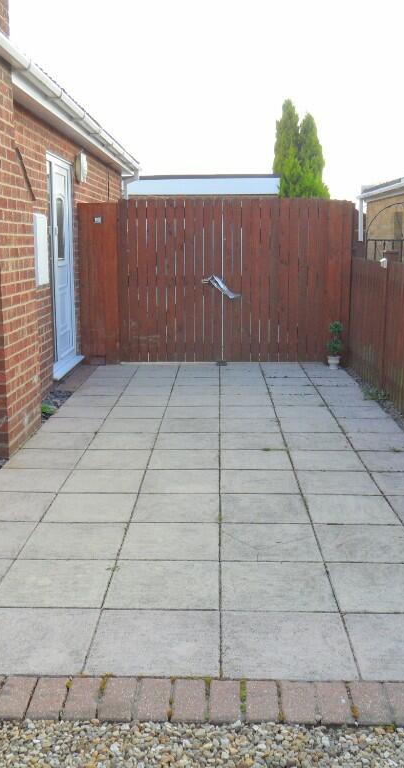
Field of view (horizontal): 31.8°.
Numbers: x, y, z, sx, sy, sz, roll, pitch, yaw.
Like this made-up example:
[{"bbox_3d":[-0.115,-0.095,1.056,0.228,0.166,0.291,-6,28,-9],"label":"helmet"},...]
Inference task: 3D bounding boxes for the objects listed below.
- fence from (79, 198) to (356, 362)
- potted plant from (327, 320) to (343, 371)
[{"bbox_3d":[0.161,-1.171,8.191,3.177,1.873,0.103,0,12,1],"label":"fence"},{"bbox_3d":[1.484,-0.442,7.957,0.176,0.543,0.176,0,12,1],"label":"potted plant"}]

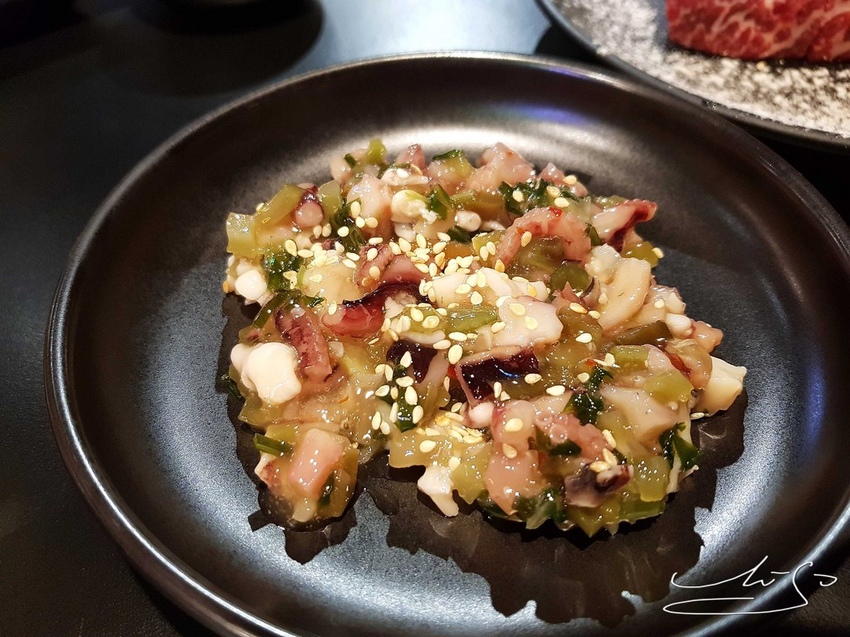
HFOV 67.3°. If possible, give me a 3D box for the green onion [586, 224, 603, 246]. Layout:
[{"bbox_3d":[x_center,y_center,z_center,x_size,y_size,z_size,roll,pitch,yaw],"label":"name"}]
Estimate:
[{"bbox_3d":[0.044,-0.021,0.165,0.002,0.003,0.005,-9,50,-9],"label":"green onion"}]

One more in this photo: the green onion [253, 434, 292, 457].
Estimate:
[{"bbox_3d":[-0.030,0.025,0.127,0.007,0.003,0.003,9,50,7],"label":"green onion"}]

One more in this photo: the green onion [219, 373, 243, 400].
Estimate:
[{"bbox_3d":[-0.044,0.015,0.144,0.002,0.003,0.006,-34,58,-27],"label":"green onion"}]

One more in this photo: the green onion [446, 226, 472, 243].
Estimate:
[{"bbox_3d":[0.009,-0.021,0.163,0.006,0.002,0.003,23,53,18],"label":"green onion"}]

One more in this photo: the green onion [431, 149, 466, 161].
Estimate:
[{"bbox_3d":[0.007,-0.048,0.186,0.009,0.002,0.003,-14,51,-12],"label":"green onion"}]

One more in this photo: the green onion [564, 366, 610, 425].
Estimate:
[{"bbox_3d":[0.032,0.015,0.126,0.007,0.004,0.010,14,50,11],"label":"green onion"}]

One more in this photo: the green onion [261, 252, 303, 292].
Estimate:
[{"bbox_3d":[-0.033,-0.011,0.150,0.009,0.004,0.008,7,49,5],"label":"green onion"}]

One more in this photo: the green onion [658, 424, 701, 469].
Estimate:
[{"bbox_3d":[0.051,0.026,0.128,0.005,0.004,0.006,-13,50,-11],"label":"green onion"}]

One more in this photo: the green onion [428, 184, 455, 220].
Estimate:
[{"bbox_3d":[0.004,-0.031,0.170,0.005,0.004,0.008,-13,51,-12],"label":"green onion"}]

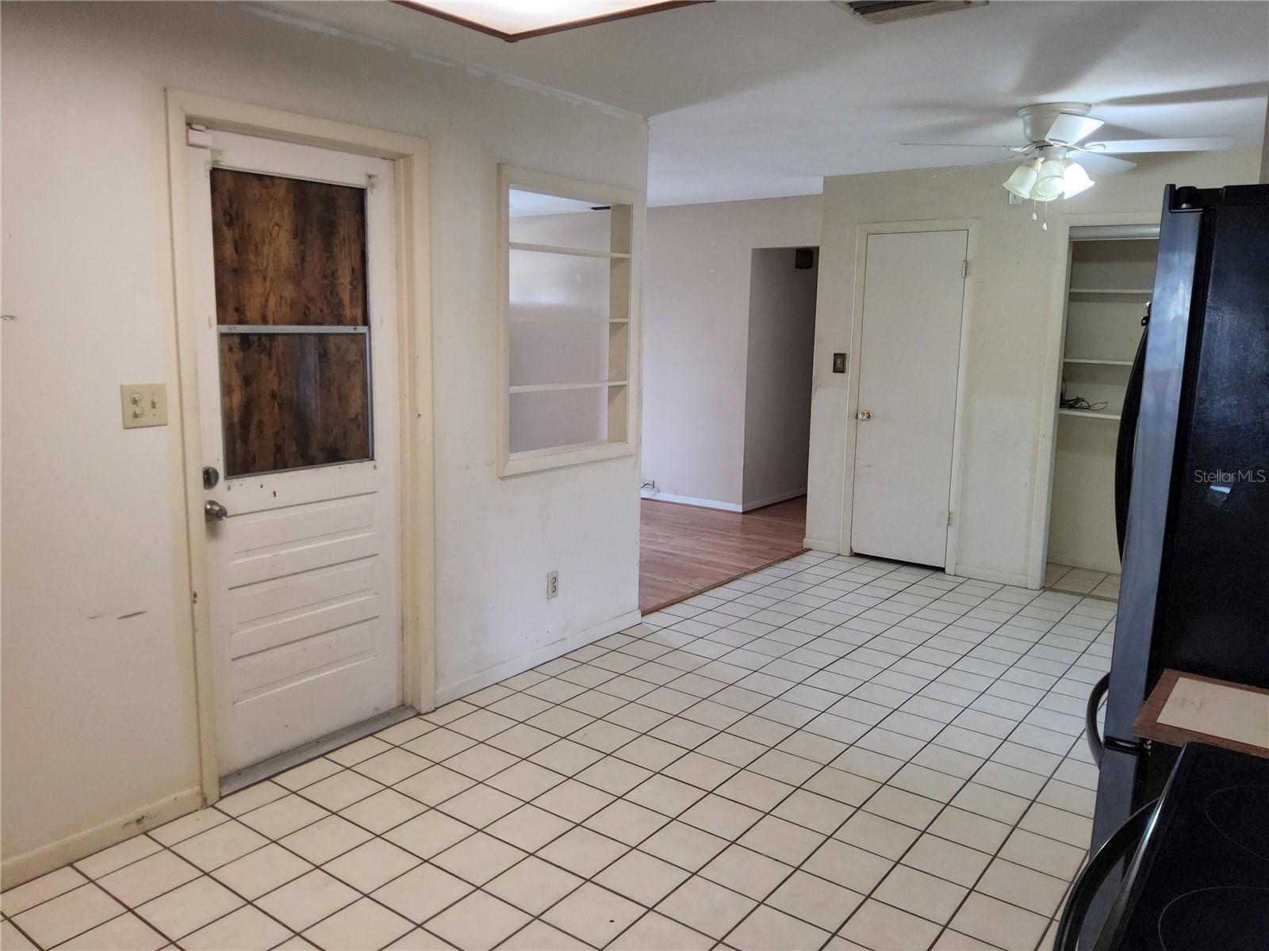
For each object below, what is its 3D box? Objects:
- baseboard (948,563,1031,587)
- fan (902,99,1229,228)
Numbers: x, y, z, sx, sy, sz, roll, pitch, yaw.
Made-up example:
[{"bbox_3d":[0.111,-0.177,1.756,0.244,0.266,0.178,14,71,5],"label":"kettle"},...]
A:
[{"bbox_3d":[2.140,0.598,5.494,0.435,0.076,0.016,8,12,36],"label":"baseboard"},{"bbox_3d":[1.799,-1.312,3.904,1.270,0.480,1.270,8,12,36],"label":"fan"}]

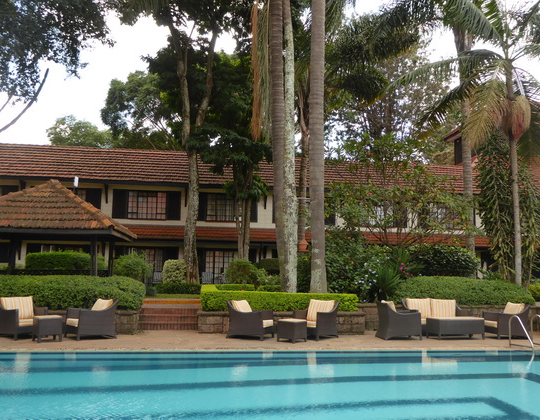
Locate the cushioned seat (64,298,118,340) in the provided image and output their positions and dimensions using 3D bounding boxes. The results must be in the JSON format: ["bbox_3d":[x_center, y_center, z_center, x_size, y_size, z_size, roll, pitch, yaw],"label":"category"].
[{"bbox_3d":[-3.867,2.347,12.272,0.870,0.850,0.770,6,-8,-37],"label":"cushioned seat"}]

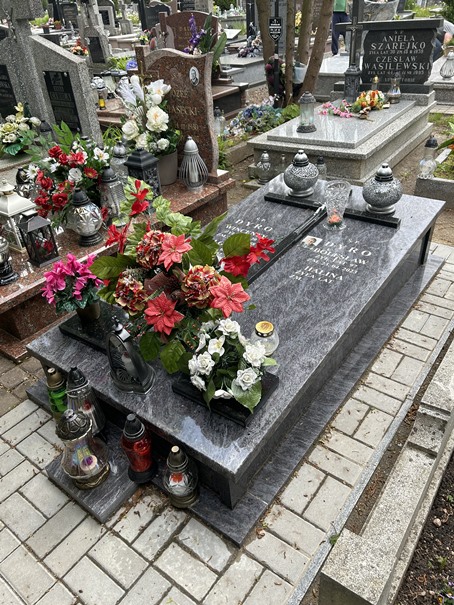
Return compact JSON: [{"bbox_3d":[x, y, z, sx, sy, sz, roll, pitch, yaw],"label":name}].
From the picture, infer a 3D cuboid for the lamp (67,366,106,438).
[{"bbox_3d":[-0.581,0.386,1.829,0.121,0.310,0.121,19,40,33],"label":"lamp"}]

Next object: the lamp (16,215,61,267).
[{"bbox_3d":[-1.041,-0.360,2.506,0.145,0.275,0.145,20,39,32],"label":"lamp"}]

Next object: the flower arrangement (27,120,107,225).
[{"bbox_3d":[-0.995,-0.817,2.912,0.550,0.550,0.480,20,40,32],"label":"flower arrangement"}]

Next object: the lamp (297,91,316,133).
[{"bbox_3d":[0.830,-1.971,4.694,0.211,0.376,0.211,-3,33,2],"label":"lamp"}]

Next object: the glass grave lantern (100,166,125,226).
[{"bbox_3d":[-0.738,-0.677,2.889,0.135,0.366,0.135,19,40,33],"label":"glass grave lantern"}]

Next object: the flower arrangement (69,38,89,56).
[{"bbox_3d":[-3.267,-5.611,10.000,0.420,0.340,0.380,20,39,32],"label":"flower arrangement"}]

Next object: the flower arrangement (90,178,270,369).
[{"bbox_3d":[-0.183,-0.096,1.805,0.630,0.570,0.460,19,40,33],"label":"flower arrangement"}]

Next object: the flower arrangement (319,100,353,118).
[{"bbox_3d":[1.276,-2.204,5.186,0.440,0.110,0.380,20,39,32],"label":"flower arrangement"}]

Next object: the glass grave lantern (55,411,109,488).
[{"bbox_3d":[-0.514,0.506,1.599,0.172,0.335,0.172,20,40,32],"label":"glass grave lantern"}]

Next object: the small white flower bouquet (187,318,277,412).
[{"bbox_3d":[0.006,0.210,1.589,0.320,0.240,0.290,20,40,32],"label":"small white flower bouquet"}]

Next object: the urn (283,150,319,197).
[{"bbox_3d":[0.487,-0.848,2.961,0.227,0.274,0.227,-5,35,4],"label":"urn"}]

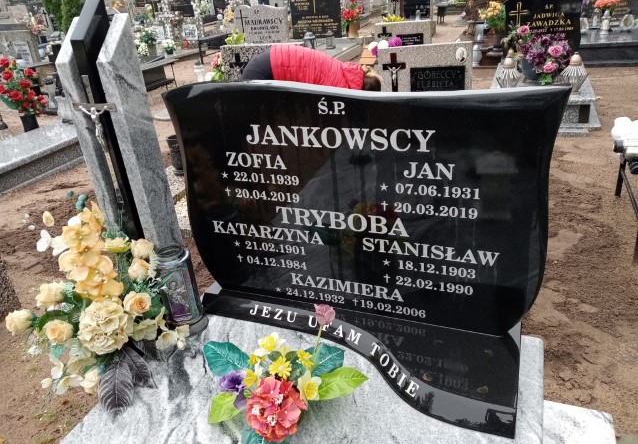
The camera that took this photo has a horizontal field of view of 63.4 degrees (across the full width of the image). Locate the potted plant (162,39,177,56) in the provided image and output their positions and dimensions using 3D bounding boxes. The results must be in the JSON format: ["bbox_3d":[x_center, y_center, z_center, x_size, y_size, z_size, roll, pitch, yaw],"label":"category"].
[{"bbox_3d":[-2.518,-2.956,8.700,0.230,0.260,0.220,-5,27,0],"label":"potted plant"}]

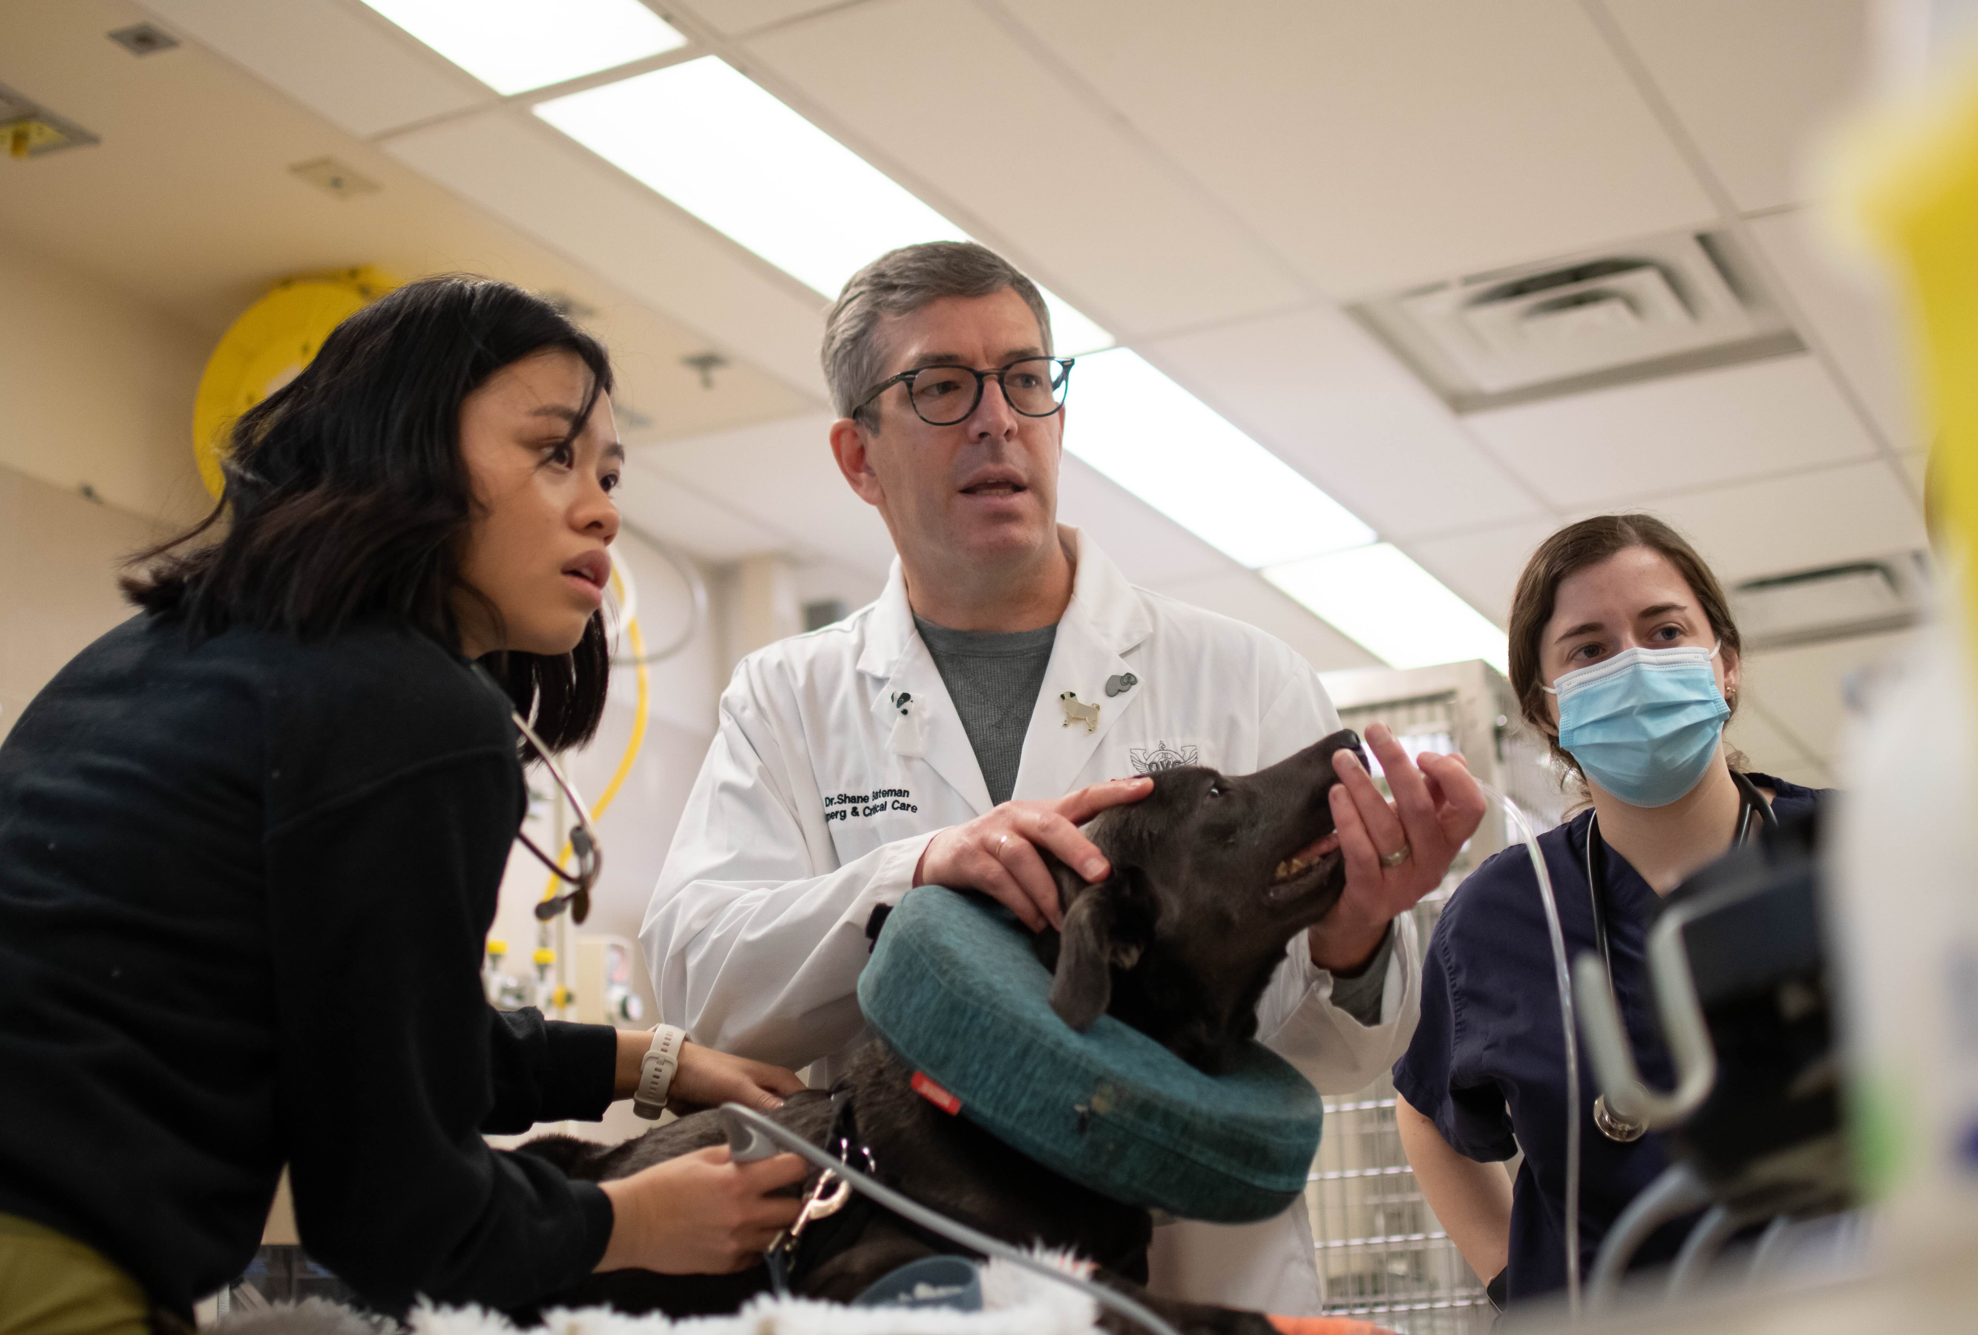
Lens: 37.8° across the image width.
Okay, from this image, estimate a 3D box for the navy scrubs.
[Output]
[{"bbox_3d":[0.562,0.417,2.248,0.480,0.660,0.280,-9,-15,24],"label":"navy scrubs"}]

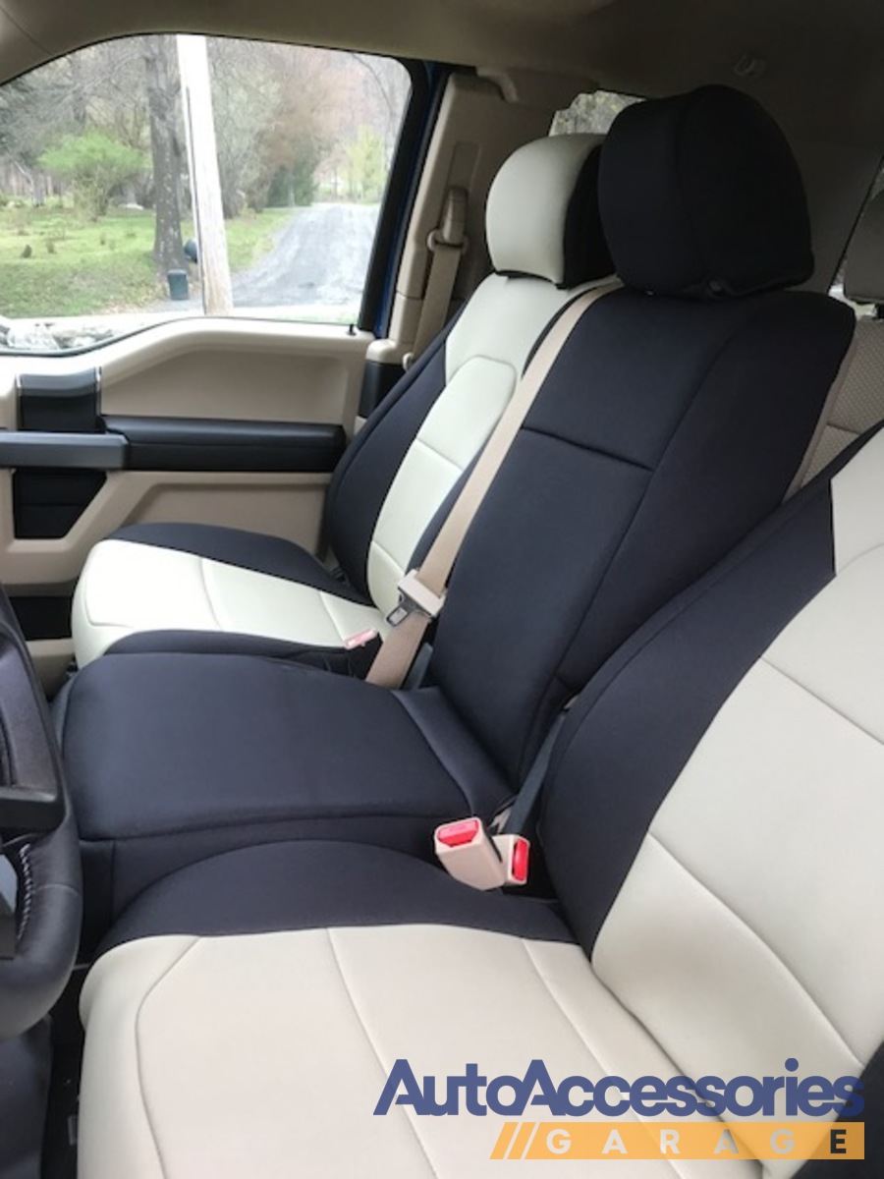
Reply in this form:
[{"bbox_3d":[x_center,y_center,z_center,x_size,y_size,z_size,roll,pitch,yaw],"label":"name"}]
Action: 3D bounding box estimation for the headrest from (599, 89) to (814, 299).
[{"bbox_3d":[0.278,-0.426,1.033,0.150,0.206,0.250,-6,24,-20],"label":"headrest"}]

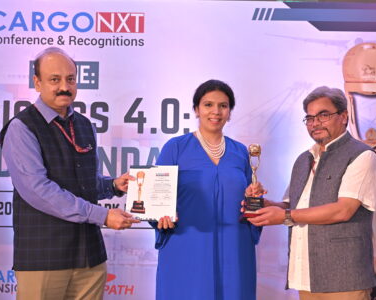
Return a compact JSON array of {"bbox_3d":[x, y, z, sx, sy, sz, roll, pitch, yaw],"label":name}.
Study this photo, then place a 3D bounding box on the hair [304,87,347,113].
[{"bbox_3d":[0.583,-0.193,2.460,0.172,0.155,0.205,-4,3,40],"label":"hair"}]

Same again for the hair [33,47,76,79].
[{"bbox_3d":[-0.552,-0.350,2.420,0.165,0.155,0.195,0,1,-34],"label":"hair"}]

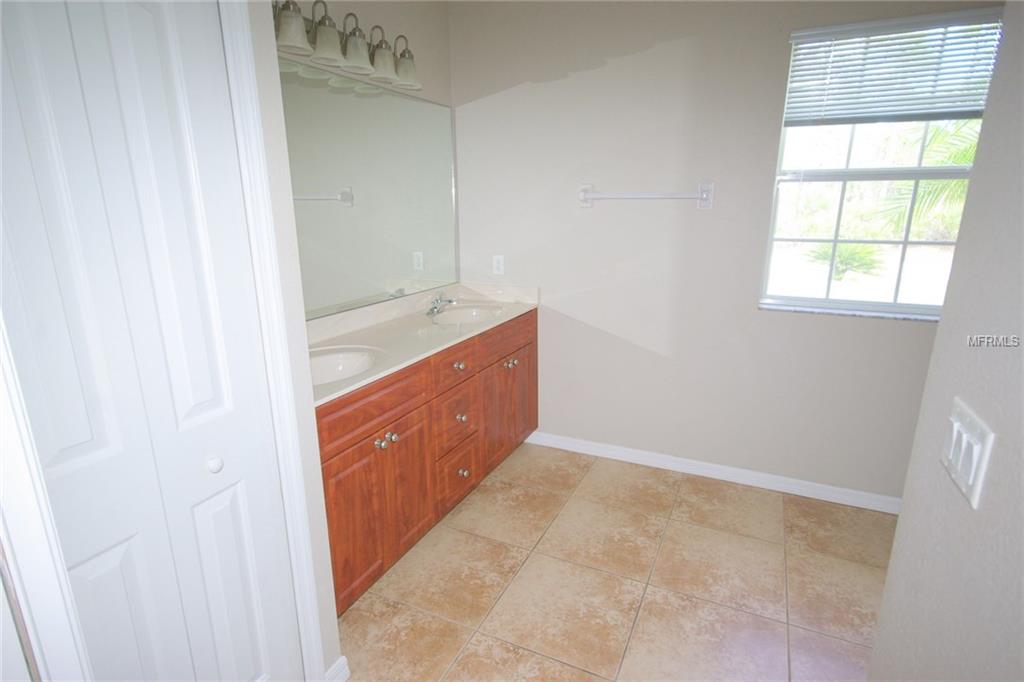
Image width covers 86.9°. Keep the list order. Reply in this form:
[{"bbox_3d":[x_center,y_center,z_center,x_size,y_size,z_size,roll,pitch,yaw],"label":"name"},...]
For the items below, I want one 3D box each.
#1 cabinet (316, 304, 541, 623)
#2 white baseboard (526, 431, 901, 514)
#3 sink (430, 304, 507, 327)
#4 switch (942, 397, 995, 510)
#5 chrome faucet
[{"bbox_3d":[-0.487,0.407,2.621,0.547,0.864,1.872,6,16,25],"label":"cabinet"},{"bbox_3d":[1.074,0.719,3.018,2.166,0.095,0.015,6,16,25],"label":"white baseboard"},{"bbox_3d":[-0.243,-0.071,2.910,0.352,0.145,0.510,6,16,25],"label":"sink"},{"bbox_3d":[0.654,0.158,0.785,0.009,0.114,0.164,6,16,25],"label":"switch"},{"bbox_3d":[-0.379,-0.208,2.933,0.155,0.115,0.156,6,16,25],"label":"chrome faucet"}]

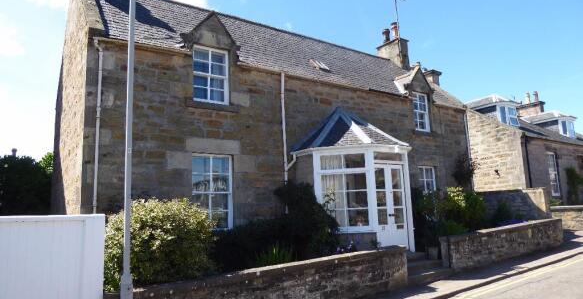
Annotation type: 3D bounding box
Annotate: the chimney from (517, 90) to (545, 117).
[{"bbox_3d":[14.176,-2.569,24.877,0.600,1.750,1.350,5,-13,-34],"label":"chimney"}]

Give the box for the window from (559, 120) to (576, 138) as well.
[{"bbox_3d":[13.496,-1.027,20.711,1.350,1.000,0.400,5,-13,-34],"label":"window"}]

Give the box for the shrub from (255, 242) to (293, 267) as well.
[{"bbox_3d":[-0.258,1.795,7.051,0.700,0.550,0.500,5,-13,-34],"label":"shrub"}]

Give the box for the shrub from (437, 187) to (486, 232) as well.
[{"bbox_3d":[5.084,1.898,12.689,1.500,1.500,1.400,5,-13,-34],"label":"shrub"}]

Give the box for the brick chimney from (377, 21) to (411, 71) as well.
[{"bbox_3d":[4.635,-4.558,19.198,0.700,2.200,1.330,5,-13,-34],"label":"brick chimney"}]

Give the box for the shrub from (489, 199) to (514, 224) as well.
[{"bbox_3d":[7.321,2.226,14.616,0.900,1.000,0.800,5,-13,-34],"label":"shrub"}]

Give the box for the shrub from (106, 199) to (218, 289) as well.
[{"bbox_3d":[-1.870,1.331,5.964,1.550,1.300,1.400,5,-13,-34],"label":"shrub"}]

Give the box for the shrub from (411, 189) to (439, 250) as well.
[{"bbox_3d":[3.652,1.928,11.618,0.800,1.700,0.800,5,-13,-34],"label":"shrub"}]

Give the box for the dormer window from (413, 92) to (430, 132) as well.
[{"bbox_3d":[4.553,-1.335,14.917,0.850,1.400,0.150,5,-13,-34],"label":"dormer window"}]

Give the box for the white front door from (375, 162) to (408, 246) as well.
[{"bbox_3d":[2.610,1.421,10.716,1.150,2.100,0.080,5,-13,-34],"label":"white front door"}]

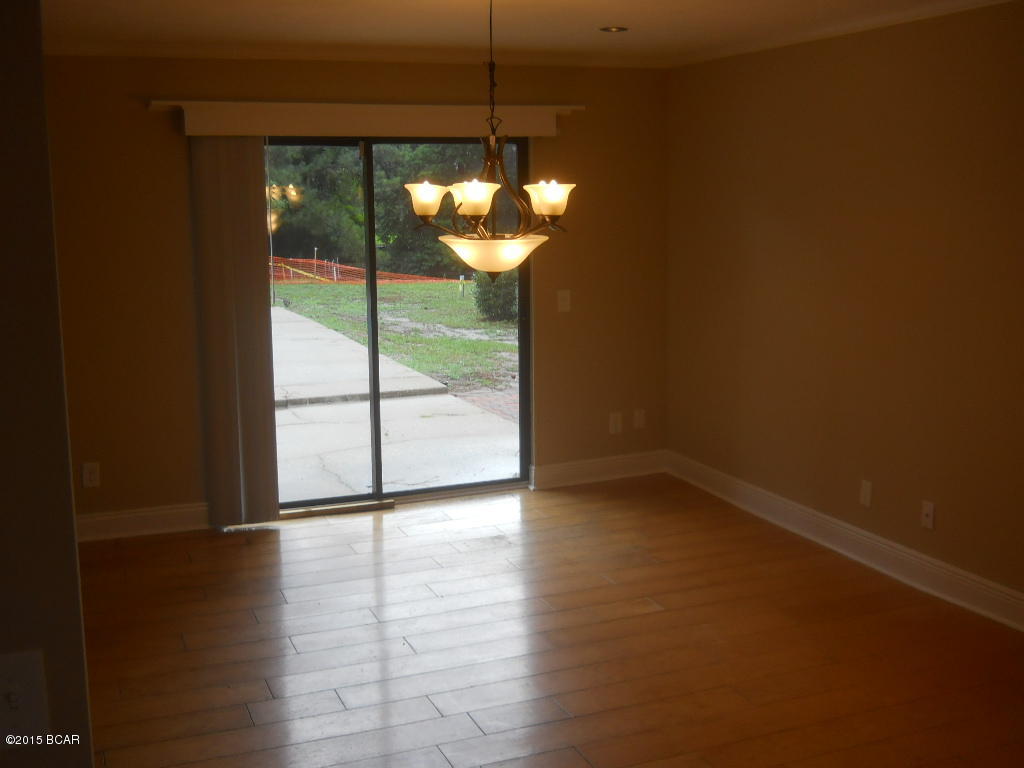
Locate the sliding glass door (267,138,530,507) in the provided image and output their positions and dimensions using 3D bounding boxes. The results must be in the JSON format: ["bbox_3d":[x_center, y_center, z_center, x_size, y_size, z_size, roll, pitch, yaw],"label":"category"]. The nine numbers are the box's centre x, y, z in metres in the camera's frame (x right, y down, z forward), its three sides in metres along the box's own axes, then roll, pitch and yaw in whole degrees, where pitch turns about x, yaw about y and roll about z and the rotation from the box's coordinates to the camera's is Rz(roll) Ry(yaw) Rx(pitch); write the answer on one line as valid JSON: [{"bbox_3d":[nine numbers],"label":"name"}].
[{"bbox_3d":[-0.729,-0.334,5.838,1.780,1.980,0.100,-5,11,-22],"label":"sliding glass door"}]

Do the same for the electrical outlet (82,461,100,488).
[{"bbox_3d":[-2.058,0.447,5.358,0.072,0.116,0.010,-5,11,-22],"label":"electrical outlet"}]

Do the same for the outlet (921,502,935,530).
[{"bbox_3d":[1.737,0.549,4.571,0.010,0.116,0.072,-5,11,-22],"label":"outlet"}]

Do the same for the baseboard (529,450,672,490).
[{"bbox_3d":[0.514,0.501,6.429,0.900,0.143,0.018,-5,11,-22],"label":"baseboard"}]

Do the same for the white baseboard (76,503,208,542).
[{"bbox_3d":[-1.886,0.695,5.477,0.680,0.143,0.018,-5,11,-22],"label":"white baseboard"}]

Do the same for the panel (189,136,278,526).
[{"bbox_3d":[-1.365,-0.252,5.427,0.360,1.950,0.100,-5,11,-22],"label":"panel"}]

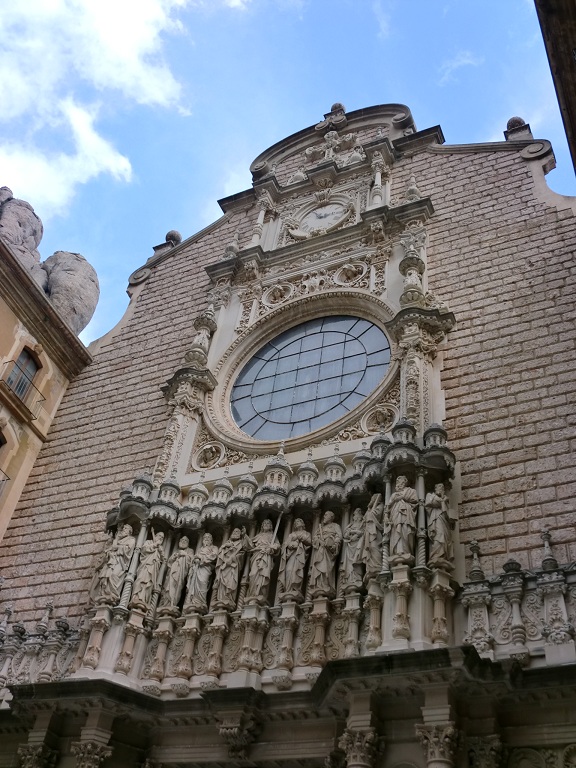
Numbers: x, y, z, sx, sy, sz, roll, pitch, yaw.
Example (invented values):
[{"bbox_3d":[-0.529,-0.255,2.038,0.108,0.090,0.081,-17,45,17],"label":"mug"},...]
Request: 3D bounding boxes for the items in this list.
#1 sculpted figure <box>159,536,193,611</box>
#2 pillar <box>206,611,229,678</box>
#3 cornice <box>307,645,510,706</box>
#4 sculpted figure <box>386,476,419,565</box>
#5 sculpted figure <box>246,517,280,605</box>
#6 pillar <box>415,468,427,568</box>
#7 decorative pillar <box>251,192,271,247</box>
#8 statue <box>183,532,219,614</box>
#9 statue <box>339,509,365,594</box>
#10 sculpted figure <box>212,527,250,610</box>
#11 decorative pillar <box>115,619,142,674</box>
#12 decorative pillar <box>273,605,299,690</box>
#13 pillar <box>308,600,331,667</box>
[{"bbox_3d":[-2.532,4.351,17.851,0.620,2.050,0.500,-9,-48,16],"label":"sculpted figure"},{"bbox_3d":[-1.355,5.086,15.170,0.350,1.424,0.340,-14,-49,21],"label":"pillar"},{"bbox_3d":[1.920,4.757,12.376,3.300,0.438,1.000,-14,-50,21],"label":"cornice"},{"bbox_3d":[2.149,2.517,14.508,0.550,2.062,0.450,-14,-49,21],"label":"sculpted figure"},{"bbox_3d":[-0.605,3.872,17.132,0.680,2.180,0.520,-14,-50,20],"label":"sculpted figure"},{"bbox_3d":[2.529,2.495,14.731,0.210,2.312,0.210,-14,-50,21],"label":"pillar"},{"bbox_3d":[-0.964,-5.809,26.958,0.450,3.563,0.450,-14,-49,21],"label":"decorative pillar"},{"bbox_3d":[-1.813,4.071,16.903,0.540,2.025,0.460,-14,-50,21],"label":"statue"},{"bbox_3d":[1.430,3.426,16.305,0.600,2.020,0.500,-14,-50,20],"label":"statue"},{"bbox_3d":[-1.187,3.910,16.669,0.640,2.050,0.480,-14,-50,21],"label":"sculpted figure"},{"bbox_3d":[-3.164,5.282,15.545,0.340,1.104,0.340,12,-45,-3],"label":"decorative pillar"},{"bbox_3d":[-0.007,4.887,14.494,0.350,1.638,0.340,-14,-49,21],"label":"decorative pillar"},{"bbox_3d":[0.595,4.622,14.388,0.350,1.316,0.340,-14,-49,21],"label":"pillar"}]

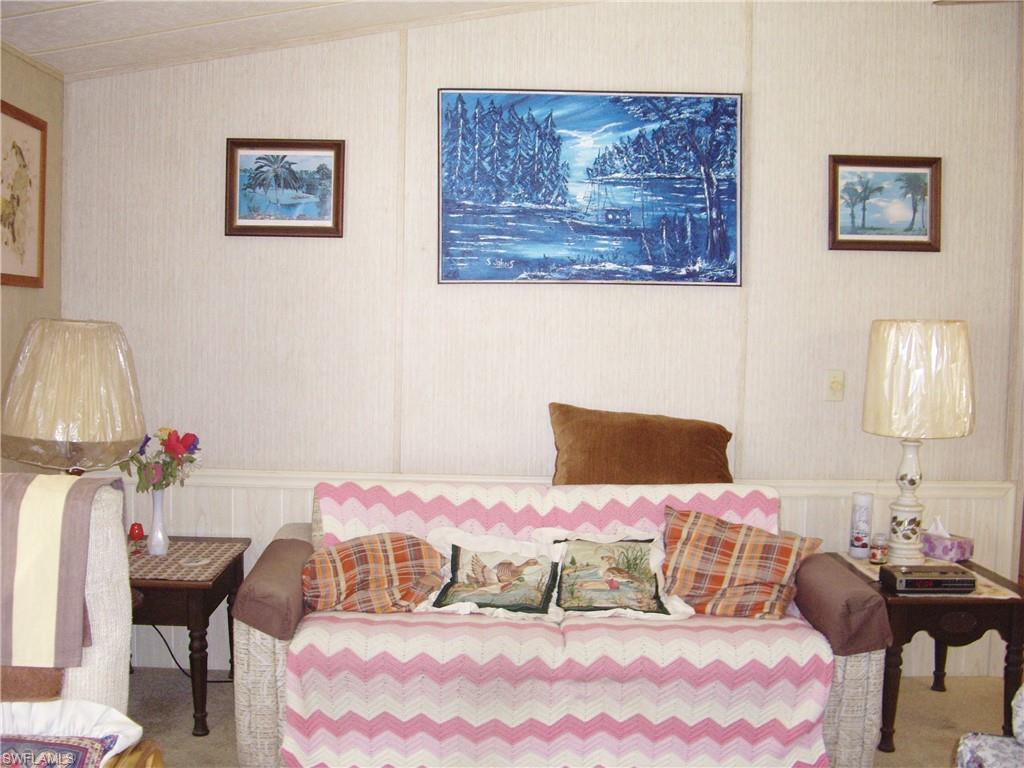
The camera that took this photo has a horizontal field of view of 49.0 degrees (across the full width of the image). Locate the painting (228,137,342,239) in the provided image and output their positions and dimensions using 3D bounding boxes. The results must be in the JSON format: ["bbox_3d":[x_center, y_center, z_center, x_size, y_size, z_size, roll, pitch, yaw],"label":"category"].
[{"bbox_3d":[-0.797,-0.689,3.946,0.413,0.344,0.025,1,3,-1],"label":"painting"}]

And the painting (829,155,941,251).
[{"bbox_3d":[1.322,-0.638,3.981,0.400,0.336,0.025,1,3,-1],"label":"painting"}]

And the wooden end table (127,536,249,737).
[{"bbox_3d":[-1.136,0.800,3.679,0.450,0.475,0.660,1,3,-4],"label":"wooden end table"}]

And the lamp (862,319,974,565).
[{"bbox_3d":[1.377,0.195,3.817,0.375,0.815,0.375,1,3,-1],"label":"lamp"}]

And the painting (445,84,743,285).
[{"bbox_3d":[0.275,-0.690,3.962,1.062,0.683,0.030,1,3,-1],"label":"painting"}]

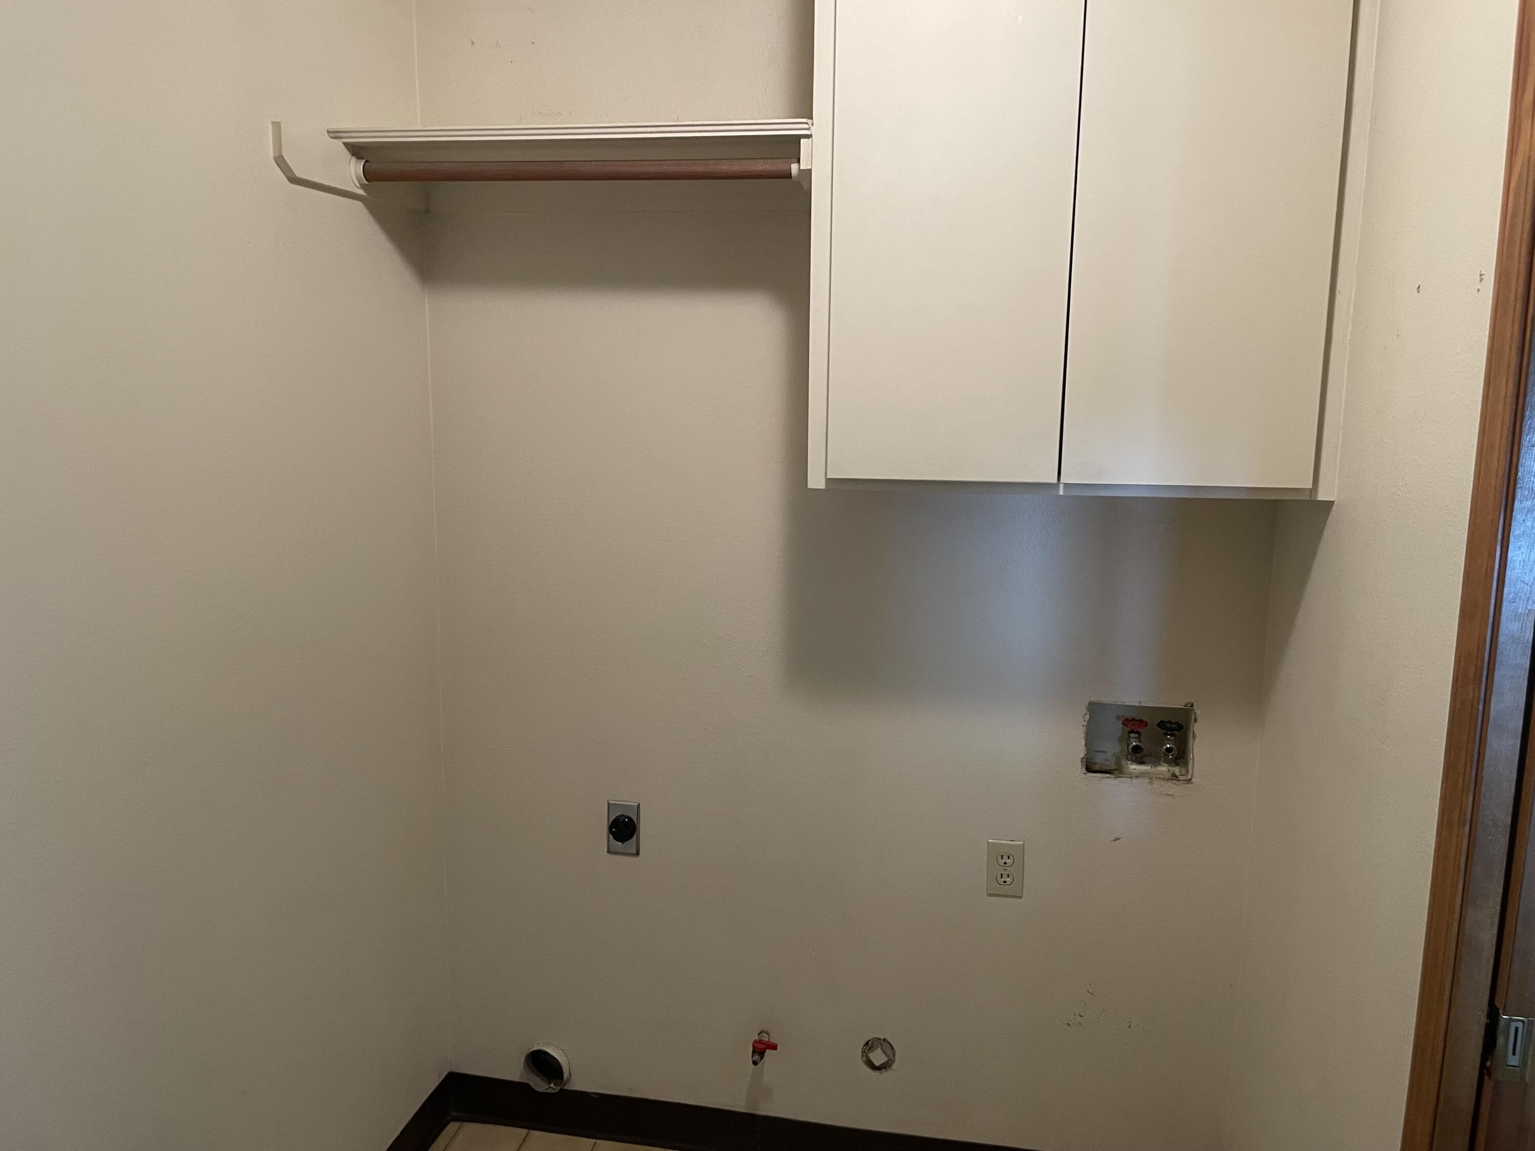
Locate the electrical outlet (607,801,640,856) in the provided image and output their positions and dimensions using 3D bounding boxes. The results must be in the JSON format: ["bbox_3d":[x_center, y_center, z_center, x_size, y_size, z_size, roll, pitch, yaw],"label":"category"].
[{"bbox_3d":[-0.297,0.521,2.366,0.070,0.115,0.011,3,10,11],"label":"electrical outlet"}]

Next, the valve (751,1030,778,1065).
[{"bbox_3d":[-0.001,0.959,2.342,0.045,0.043,0.076,3,10,11],"label":"valve"}]

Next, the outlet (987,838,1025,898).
[{"bbox_3d":[0.460,0.570,2.226,0.070,0.115,0.011,3,10,11],"label":"outlet"}]

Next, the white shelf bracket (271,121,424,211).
[{"bbox_3d":[-0.703,-0.700,1.997,0.018,0.085,0.480,3,10,11],"label":"white shelf bracket"}]

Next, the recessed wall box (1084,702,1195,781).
[{"bbox_3d":[0.699,0.303,2.182,0.192,0.142,0.080,3,10,11],"label":"recessed wall box"}]

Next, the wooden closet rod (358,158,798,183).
[{"bbox_3d":[-0.331,-0.679,1.931,0.777,0.034,0.034,3,10,11],"label":"wooden closet rod"}]

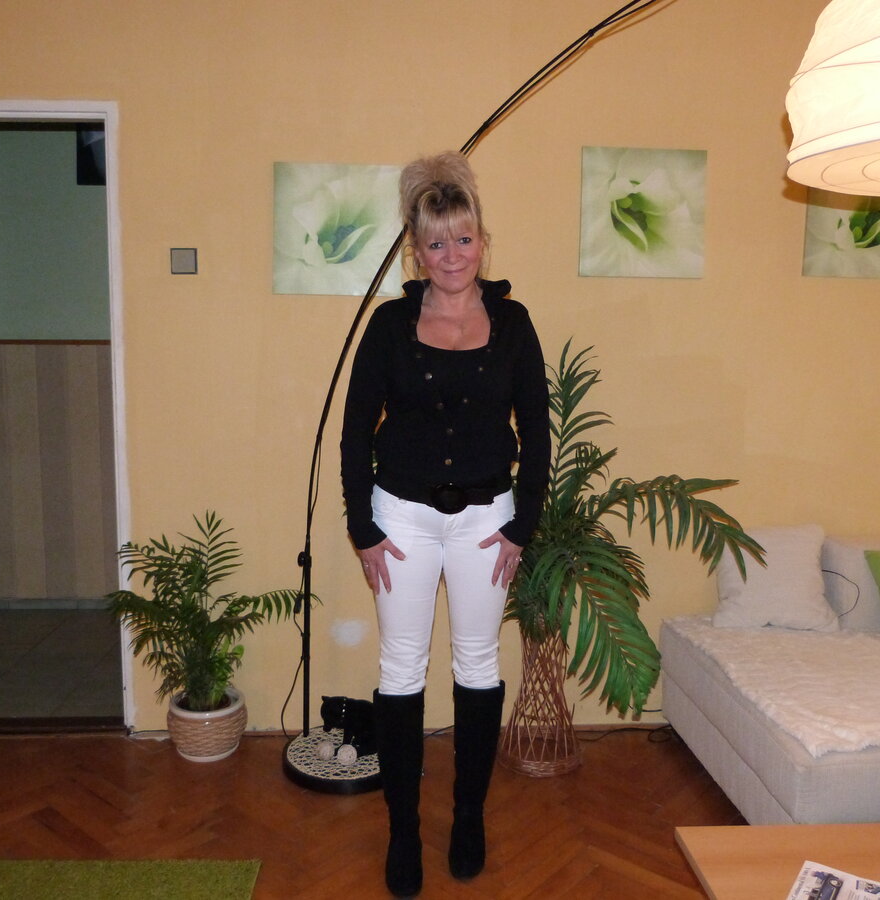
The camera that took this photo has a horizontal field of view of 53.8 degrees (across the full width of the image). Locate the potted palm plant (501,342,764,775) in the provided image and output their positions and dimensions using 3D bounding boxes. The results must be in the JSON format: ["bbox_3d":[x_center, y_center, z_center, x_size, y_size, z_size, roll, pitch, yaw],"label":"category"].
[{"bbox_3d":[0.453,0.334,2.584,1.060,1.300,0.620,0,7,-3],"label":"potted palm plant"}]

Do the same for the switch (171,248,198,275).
[{"bbox_3d":[-0.795,-0.587,2.700,0.081,0.081,0.014,0,7,-3],"label":"switch"}]

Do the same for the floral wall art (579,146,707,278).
[{"bbox_3d":[0.642,-0.750,2.752,0.400,0.400,0.020,0,7,-3],"label":"floral wall art"}]

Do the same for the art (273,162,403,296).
[{"bbox_3d":[-0.319,-0.687,2.710,0.400,0.400,0.020,0,7,-3],"label":"art"}]

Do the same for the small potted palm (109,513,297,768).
[{"bbox_3d":[-0.698,0.576,2.634,0.590,0.780,0.460,0,7,-3],"label":"small potted palm"}]

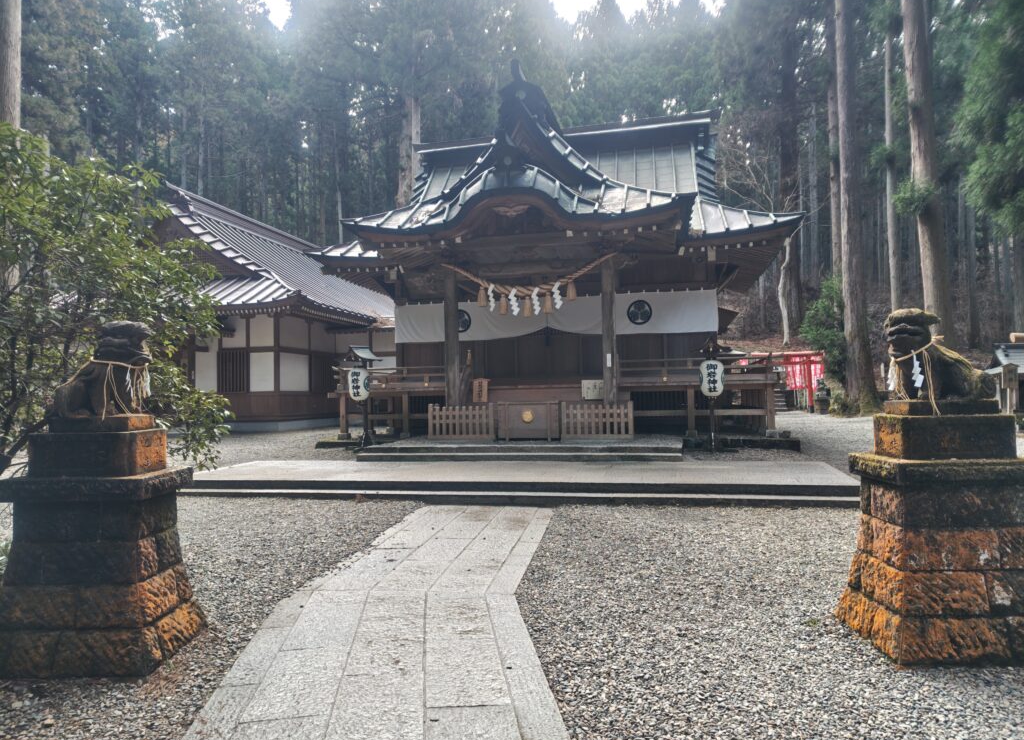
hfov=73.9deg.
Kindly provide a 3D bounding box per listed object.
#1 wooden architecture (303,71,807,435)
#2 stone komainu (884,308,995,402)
[{"bbox_3d":[1.104,-2.647,20.026,12.600,8.850,10.400,-1,-2,13],"label":"wooden architecture"},{"bbox_3d":[2.700,-0.100,4.320,0.590,0.590,0.310,-1,-2,-2],"label":"stone komainu"}]

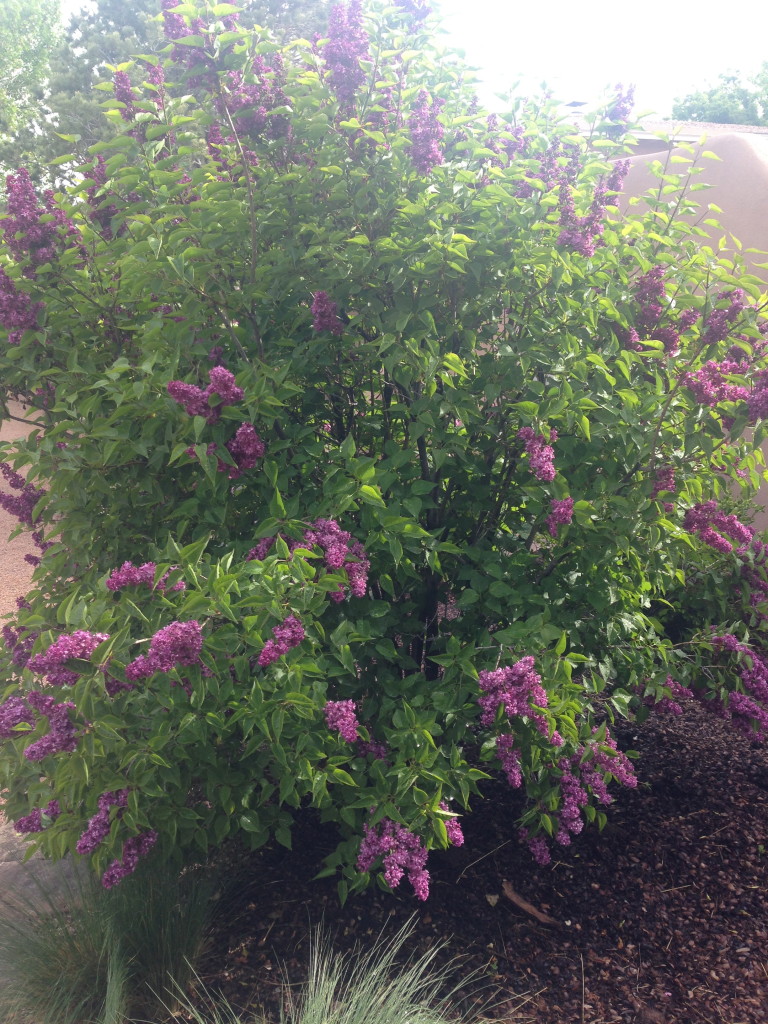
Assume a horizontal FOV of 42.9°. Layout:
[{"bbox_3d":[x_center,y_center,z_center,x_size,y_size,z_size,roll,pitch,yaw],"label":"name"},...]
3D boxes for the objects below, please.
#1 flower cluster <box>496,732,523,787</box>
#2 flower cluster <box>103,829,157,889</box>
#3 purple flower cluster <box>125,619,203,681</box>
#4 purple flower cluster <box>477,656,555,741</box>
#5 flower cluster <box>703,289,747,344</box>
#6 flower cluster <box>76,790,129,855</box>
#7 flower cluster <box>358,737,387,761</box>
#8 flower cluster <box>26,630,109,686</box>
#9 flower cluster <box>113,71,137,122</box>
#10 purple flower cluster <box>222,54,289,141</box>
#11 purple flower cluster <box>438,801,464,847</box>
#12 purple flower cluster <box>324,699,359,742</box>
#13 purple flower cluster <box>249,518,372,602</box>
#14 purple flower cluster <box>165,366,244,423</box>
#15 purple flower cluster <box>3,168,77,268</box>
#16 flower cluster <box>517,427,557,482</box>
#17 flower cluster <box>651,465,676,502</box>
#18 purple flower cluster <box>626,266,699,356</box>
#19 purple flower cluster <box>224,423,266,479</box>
[{"bbox_3d":[0.315,0.624,2.450,0.065,0.140,0.072,0,13,0],"label":"flower cluster"},{"bbox_3d":[-0.571,0.783,2.200,0.126,0.125,0.095,0,13,0],"label":"flower cluster"},{"bbox_3d":[-0.463,0.289,2.050,0.164,0.131,0.120,0,18,0],"label":"purple flower cluster"},{"bbox_3d":[0.330,0.468,2.450,0.196,0.196,0.160,0,12,0],"label":"purple flower cluster"},{"bbox_3d":[1.012,-0.581,2.900,0.131,0.165,0.110,0,13,0],"label":"flower cluster"},{"bbox_3d":[-0.663,0.732,2.300,0.123,0.142,0.100,0,12,0],"label":"flower cluster"},{"bbox_3d":[-0.027,0.557,2.300,0.085,0.070,0.070,0,18,0],"label":"flower cluster"},{"bbox_3d":[-0.681,0.315,2.100,0.176,0.120,0.120,0,18,0],"label":"flower cluster"},{"bbox_3d":[-0.731,-1.171,2.750,0.068,0.145,0.075,0,13,0],"label":"flower cluster"},{"bbox_3d":[-0.375,-1.210,2.850,0.193,0.245,0.150,0,13,0],"label":"purple flower cluster"},{"bbox_3d":[0.166,0.766,2.400,0.064,0.115,0.070,0,13,0],"label":"purple flower cluster"},{"bbox_3d":[-0.098,0.481,2.250,0.078,0.100,0.080,0,13,0],"label":"purple flower cluster"},{"bbox_3d":[-0.187,0.122,2.450,0.306,0.192,0.190,0,12,0],"label":"purple flower cluster"},{"bbox_3d":[-0.494,-0.322,2.700,0.216,0.147,0.140,0,12,0],"label":"purple flower cluster"},{"bbox_3d":[-0.950,-0.809,2.700,0.210,0.265,0.190,0,12,0],"label":"purple flower cluster"},{"bbox_3d":[0.430,-0.162,2.750,0.113,0.163,0.100,0,18,0],"label":"flower cluster"},{"bbox_3d":[0.859,-0.088,3.000,0.080,0.110,0.075,0,12,0],"label":"flower cluster"},{"bbox_3d":[0.813,-0.585,2.850,0.210,0.246,0.180,0,12,0],"label":"purple flower cluster"},{"bbox_3d":[-0.355,-0.158,2.500,0.108,0.147,0.100,0,18,0],"label":"purple flower cluster"}]

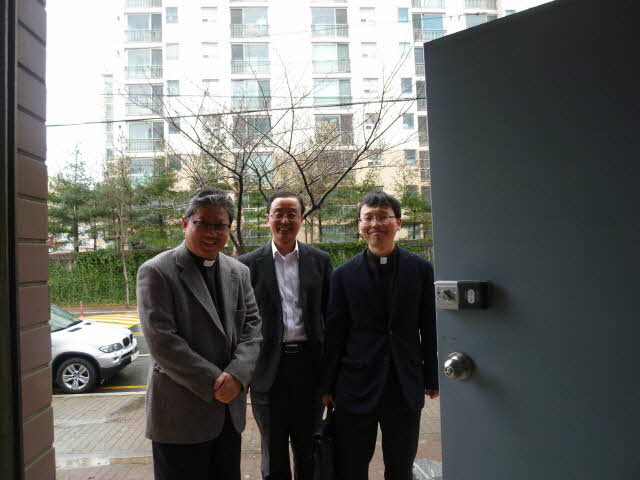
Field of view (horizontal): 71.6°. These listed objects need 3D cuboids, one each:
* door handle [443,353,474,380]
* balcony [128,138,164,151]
[{"bbox_3d":[0.359,0.339,1.165,0.072,0.072,0.070,-3,-2,36],"label":"door handle"},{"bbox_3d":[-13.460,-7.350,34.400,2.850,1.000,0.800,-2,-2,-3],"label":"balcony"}]

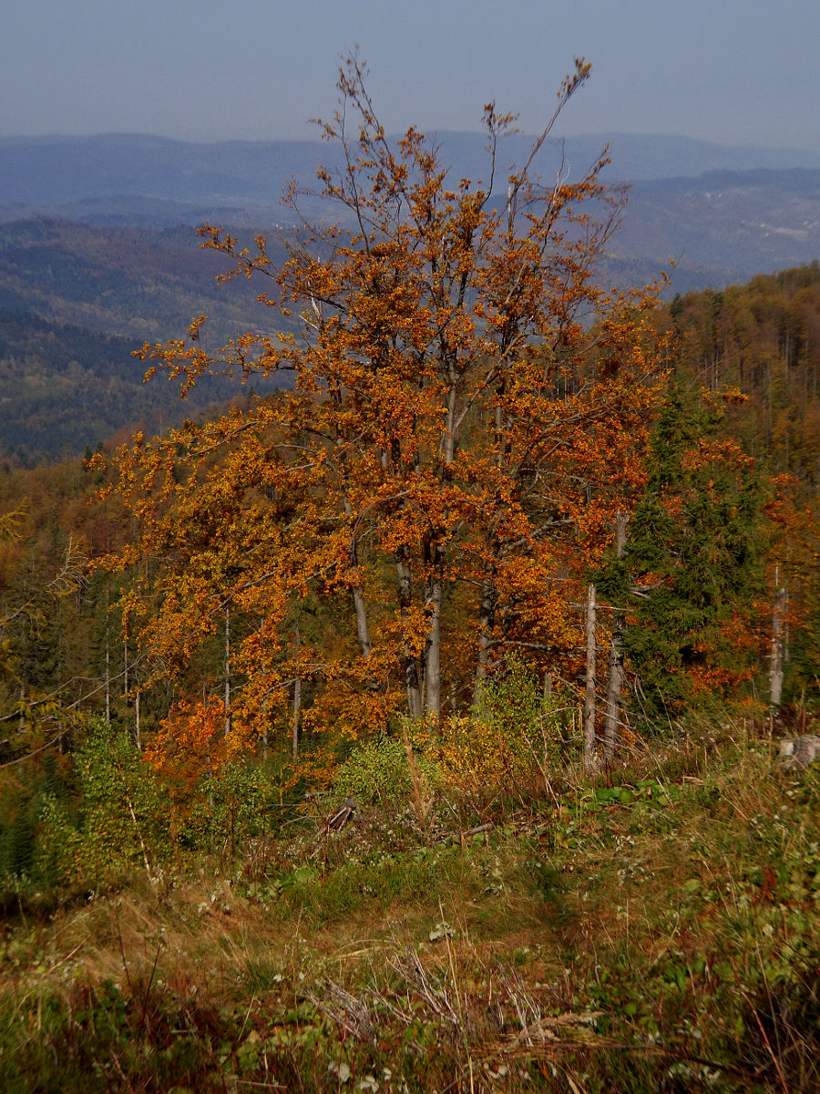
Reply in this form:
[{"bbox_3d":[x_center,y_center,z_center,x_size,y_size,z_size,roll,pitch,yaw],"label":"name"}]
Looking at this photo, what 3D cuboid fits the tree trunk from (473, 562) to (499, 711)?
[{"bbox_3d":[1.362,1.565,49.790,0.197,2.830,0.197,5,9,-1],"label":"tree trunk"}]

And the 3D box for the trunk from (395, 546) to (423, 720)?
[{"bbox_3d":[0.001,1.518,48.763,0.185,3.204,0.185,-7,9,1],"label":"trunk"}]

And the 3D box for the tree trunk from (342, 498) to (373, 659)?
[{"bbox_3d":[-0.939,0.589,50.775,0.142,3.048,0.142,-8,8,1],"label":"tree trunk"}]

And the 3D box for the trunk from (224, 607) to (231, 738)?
[{"bbox_3d":[-5.359,3.717,81.703,0.108,3.982,0.108,0,9,0],"label":"trunk"}]

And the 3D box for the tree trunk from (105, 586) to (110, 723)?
[{"bbox_3d":[-9.960,3.554,91.656,0.084,4.615,0.084,1,9,0],"label":"tree trunk"}]

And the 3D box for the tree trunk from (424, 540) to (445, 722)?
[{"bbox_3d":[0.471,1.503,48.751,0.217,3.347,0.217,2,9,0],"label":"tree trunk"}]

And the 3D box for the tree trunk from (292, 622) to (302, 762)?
[{"bbox_3d":[-2.927,3.698,71.720,0.118,3.764,0.118,2,9,0],"label":"tree trunk"}]

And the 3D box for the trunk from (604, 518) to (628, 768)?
[{"bbox_3d":[3.090,1.380,41.713,0.193,3.853,0.193,2,9,0],"label":"trunk"}]

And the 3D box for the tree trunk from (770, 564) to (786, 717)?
[{"bbox_3d":[6.611,1.670,49.799,0.180,2.705,0.180,1,9,0],"label":"tree trunk"}]

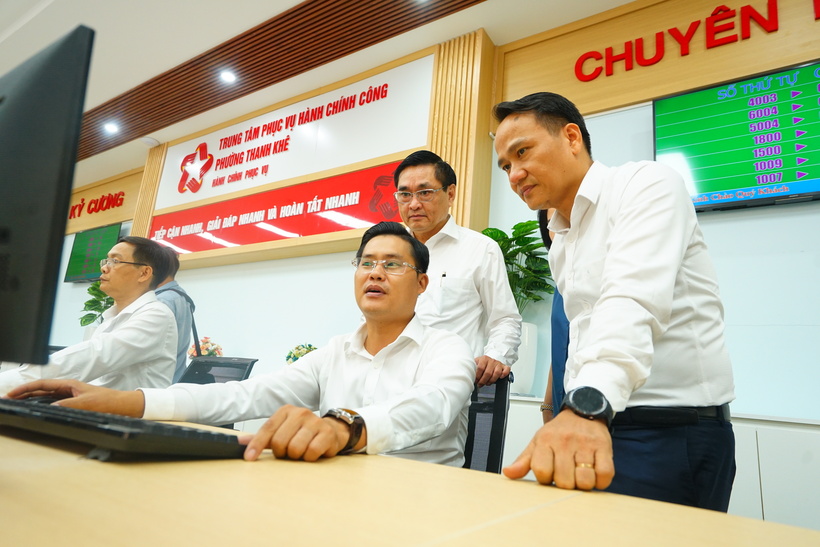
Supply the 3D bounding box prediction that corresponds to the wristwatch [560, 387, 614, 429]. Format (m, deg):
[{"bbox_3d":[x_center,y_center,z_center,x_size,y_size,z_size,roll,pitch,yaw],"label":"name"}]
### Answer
[{"bbox_3d":[0.206,0.168,0.593,0.063,0.048,0.054,14,-52,22],"label":"wristwatch"}]

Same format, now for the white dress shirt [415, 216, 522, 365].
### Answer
[{"bbox_3d":[0.082,0.145,1.504,0.520,0.640,0.340,0,-14,19],"label":"white dress shirt"}]

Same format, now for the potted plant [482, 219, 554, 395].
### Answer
[{"bbox_3d":[0.522,0.162,2.391,0.450,0.840,0.450,-4,-15,33],"label":"potted plant"}]

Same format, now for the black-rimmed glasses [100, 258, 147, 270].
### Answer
[{"bbox_3d":[-0.911,-0.026,1.620,0.138,0.042,0.142,-7,-14,41],"label":"black-rimmed glasses"}]

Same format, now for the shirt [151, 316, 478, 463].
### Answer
[{"bbox_3d":[-0.156,0.317,0.985,0.520,0.500,0.600,-4,-15,33],"label":"shirt"}]

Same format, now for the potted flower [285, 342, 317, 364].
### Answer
[{"bbox_3d":[-0.641,0.529,3.016,0.200,0.230,0.200,-4,-15,33],"label":"potted flower"}]

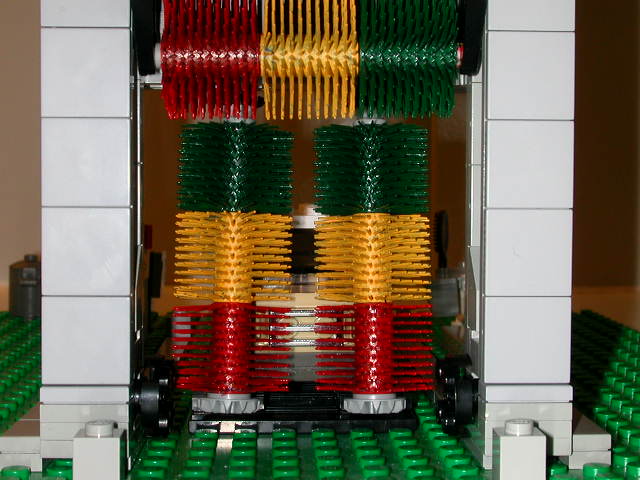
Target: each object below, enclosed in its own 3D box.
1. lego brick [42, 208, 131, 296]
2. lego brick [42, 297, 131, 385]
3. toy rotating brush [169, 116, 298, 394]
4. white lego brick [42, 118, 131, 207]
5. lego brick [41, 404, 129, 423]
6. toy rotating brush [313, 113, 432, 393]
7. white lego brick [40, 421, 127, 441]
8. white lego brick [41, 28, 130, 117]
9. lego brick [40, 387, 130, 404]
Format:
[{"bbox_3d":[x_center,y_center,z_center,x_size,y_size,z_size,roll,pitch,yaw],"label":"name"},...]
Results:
[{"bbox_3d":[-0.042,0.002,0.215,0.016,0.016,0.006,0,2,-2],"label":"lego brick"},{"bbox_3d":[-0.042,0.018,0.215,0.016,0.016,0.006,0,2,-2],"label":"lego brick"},{"bbox_3d":[-0.019,0.004,0.261,0.026,0.060,0.026,1,0,-2],"label":"toy rotating brush"},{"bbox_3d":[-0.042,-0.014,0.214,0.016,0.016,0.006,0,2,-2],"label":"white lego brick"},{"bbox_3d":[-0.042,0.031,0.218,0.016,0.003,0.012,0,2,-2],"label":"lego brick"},{"bbox_3d":[0.012,0.004,0.261,0.026,0.060,0.026,-1,0,-2],"label":"toy rotating brush"},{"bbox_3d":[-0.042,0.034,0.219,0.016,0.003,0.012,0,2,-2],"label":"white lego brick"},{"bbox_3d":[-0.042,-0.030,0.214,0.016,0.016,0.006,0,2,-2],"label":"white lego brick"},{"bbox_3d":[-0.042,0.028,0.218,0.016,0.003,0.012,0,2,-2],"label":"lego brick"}]

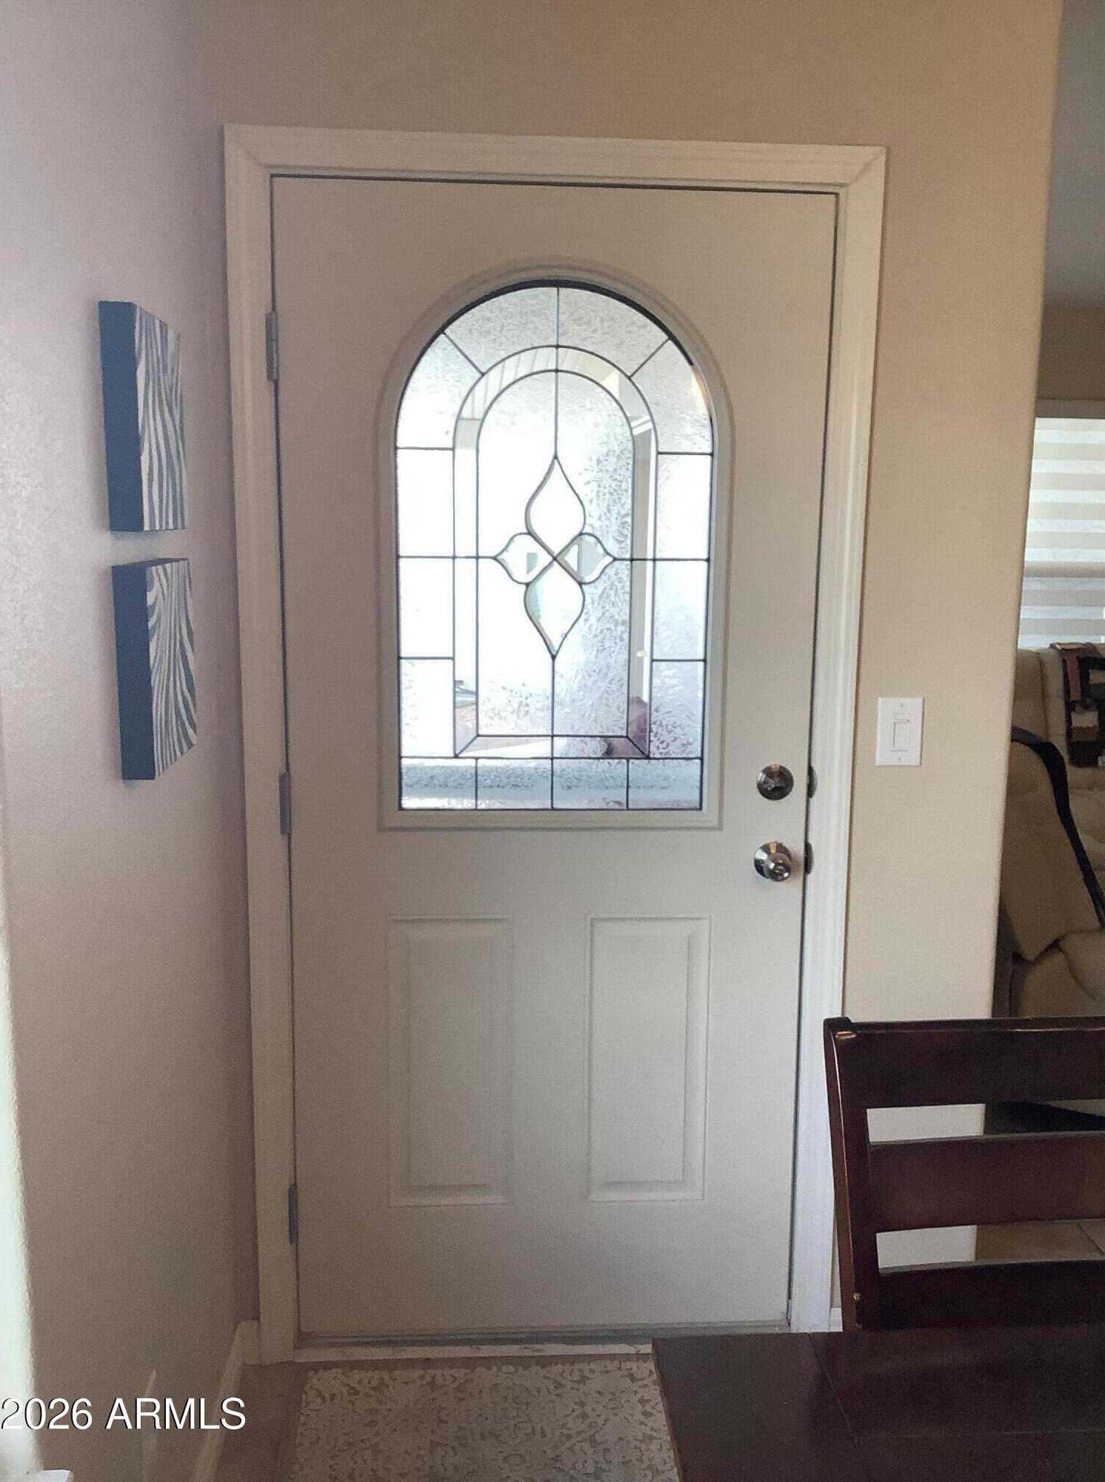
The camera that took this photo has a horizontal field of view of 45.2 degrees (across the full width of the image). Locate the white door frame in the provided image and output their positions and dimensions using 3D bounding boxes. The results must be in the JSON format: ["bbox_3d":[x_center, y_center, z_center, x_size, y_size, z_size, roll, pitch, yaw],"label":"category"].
[{"bbox_3d":[0.000,0.085,2.325,1.047,2.129,0.093,0,10,-3],"label":"white door frame"}]

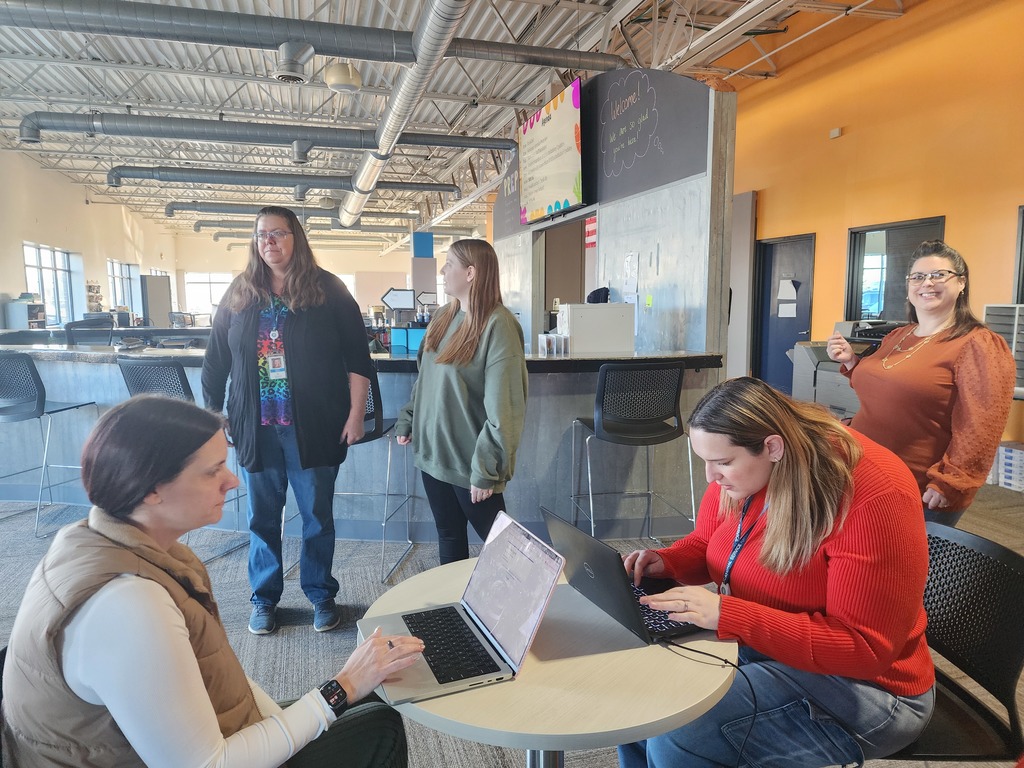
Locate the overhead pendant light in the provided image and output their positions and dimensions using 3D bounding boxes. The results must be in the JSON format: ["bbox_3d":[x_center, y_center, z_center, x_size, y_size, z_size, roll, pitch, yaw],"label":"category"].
[{"bbox_3d":[-1.563,-2.846,6.329,0.360,0.260,0.360,-2,7,-16],"label":"overhead pendant light"}]

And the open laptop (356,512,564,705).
[{"bbox_3d":[-0.112,0.401,1.282,0.313,0.207,0.313,-3,7,-22],"label":"open laptop"}]

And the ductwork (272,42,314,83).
[{"bbox_3d":[-1.919,-2.798,5.922,0.370,0.350,0.350,-2,7,-16],"label":"ductwork"}]

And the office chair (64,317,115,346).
[{"bbox_3d":[-4.034,0.009,6.496,0.600,1.200,0.600,-1,7,-11],"label":"office chair"}]

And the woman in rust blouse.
[{"bbox_3d":[1.327,0.318,2.254,0.420,1.570,0.490,-3,7,-23],"label":"woman in rust blouse"}]

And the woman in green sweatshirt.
[{"bbox_3d":[-0.193,0.244,2.708,0.480,1.615,0.330,4,8,30],"label":"woman in green sweatshirt"}]

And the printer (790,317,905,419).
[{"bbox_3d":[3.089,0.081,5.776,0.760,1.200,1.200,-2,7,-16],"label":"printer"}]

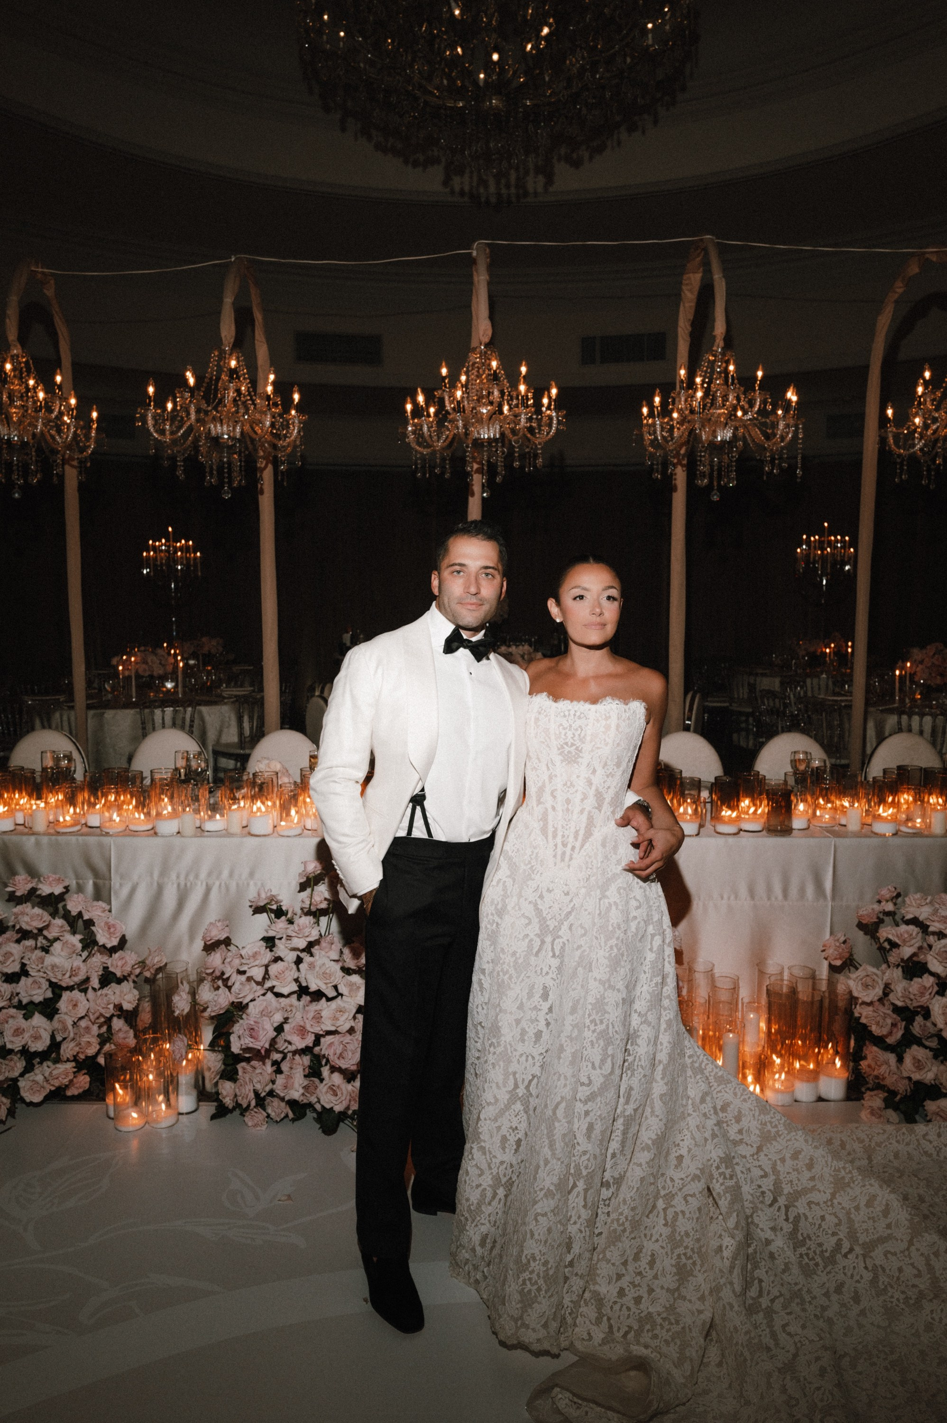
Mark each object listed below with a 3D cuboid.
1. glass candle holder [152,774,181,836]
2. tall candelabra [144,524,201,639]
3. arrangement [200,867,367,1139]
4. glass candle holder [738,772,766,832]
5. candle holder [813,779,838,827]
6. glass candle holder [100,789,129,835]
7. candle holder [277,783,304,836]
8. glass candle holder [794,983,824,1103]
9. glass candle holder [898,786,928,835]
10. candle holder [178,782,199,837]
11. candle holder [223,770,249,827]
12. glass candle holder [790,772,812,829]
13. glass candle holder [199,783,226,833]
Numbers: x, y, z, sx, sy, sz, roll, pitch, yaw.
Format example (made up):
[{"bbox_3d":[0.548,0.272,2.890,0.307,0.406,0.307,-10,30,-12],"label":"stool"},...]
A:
[{"bbox_3d":[-1.133,0.350,4.090,0.092,0.209,0.092,0,7,0],"label":"glass candle holder"},{"bbox_3d":[-3.176,-1.188,11.541,0.610,1.445,0.610,0,7,0],"label":"tall candelabra"},{"bbox_3d":[-0.595,0.876,3.630,0.590,0.770,0.480,0,8,0],"label":"arrangement"},{"bbox_3d":[1.030,0.335,4.088,0.089,0.201,0.089,0,8,0],"label":"glass candle holder"},{"bbox_3d":[1.301,0.337,4.104,0.091,0.158,0.091,0,9,0],"label":"candle holder"},{"bbox_3d":[-1.342,0.370,4.134,0.093,0.157,0.093,0,7,0],"label":"glass candle holder"},{"bbox_3d":[-0.675,0.363,4.093,0.093,0.181,0.093,0,7,0],"label":"candle holder"},{"bbox_3d":[1.098,1.091,3.626,0.087,0.357,0.087,0,9,0],"label":"glass candle holder"},{"bbox_3d":[1.586,0.354,3.997,0.093,0.157,0.093,0,9,0],"label":"glass candle holder"},{"bbox_3d":[-1.031,0.354,4.002,0.070,0.185,0.070,0,8,0],"label":"candle holder"},{"bbox_3d":[-0.874,0.325,4.085,0.089,0.187,0.089,0,9,0],"label":"candle holder"},{"bbox_3d":[1.188,0.329,4.037,0.087,0.193,0.087,0,9,0],"label":"glass candle holder"},{"bbox_3d":[-0.957,0.353,4.072,0.086,0.169,0.086,0,8,0],"label":"glass candle holder"}]

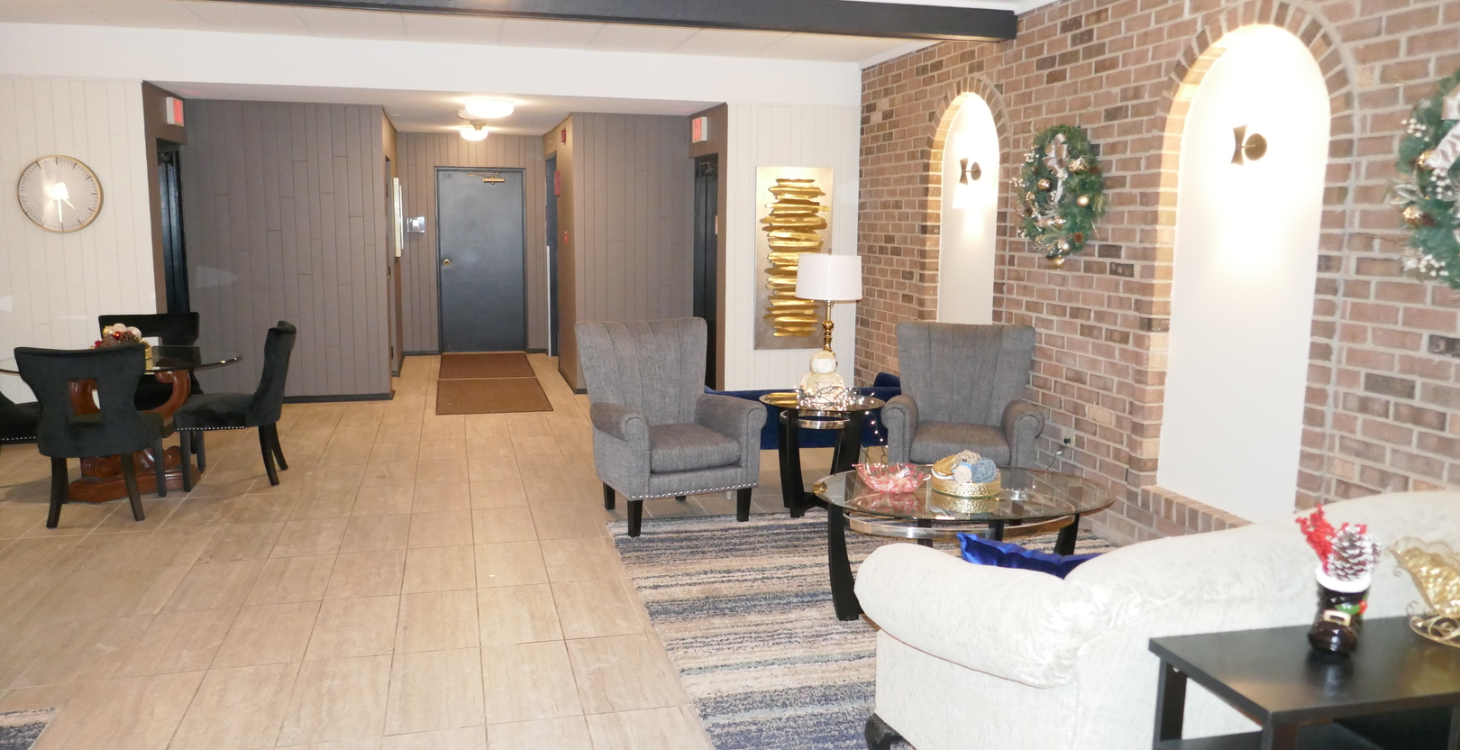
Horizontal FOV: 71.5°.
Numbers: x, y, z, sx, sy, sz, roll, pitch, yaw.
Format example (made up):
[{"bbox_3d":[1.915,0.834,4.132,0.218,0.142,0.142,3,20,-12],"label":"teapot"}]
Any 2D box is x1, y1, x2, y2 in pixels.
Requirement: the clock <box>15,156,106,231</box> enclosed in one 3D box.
[{"bbox_3d":[-4.519,-1.220,6.847,0.511,0.511,0.050,-1,9,-15],"label":"clock"}]

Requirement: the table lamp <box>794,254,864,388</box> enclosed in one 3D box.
[{"bbox_3d":[0.535,-0.273,5.575,0.371,0.803,0.371,1,9,0],"label":"table lamp"}]

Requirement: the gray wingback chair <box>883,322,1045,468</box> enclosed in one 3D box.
[{"bbox_3d":[1.275,0.254,5.587,0.810,1.000,0.760,3,9,12],"label":"gray wingback chair"}]

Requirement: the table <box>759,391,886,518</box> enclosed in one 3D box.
[{"bbox_3d":[0.496,0.446,5.535,0.685,0.608,0.685,1,9,0],"label":"table"}]

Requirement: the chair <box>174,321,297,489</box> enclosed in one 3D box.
[{"bbox_3d":[-2.876,0.159,5.948,0.600,0.920,0.540,-1,9,-17],"label":"chair"}]

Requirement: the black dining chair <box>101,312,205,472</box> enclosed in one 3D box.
[{"bbox_3d":[-3.591,0.106,6.302,0.580,0.920,0.600,-4,10,-27],"label":"black dining chair"}]

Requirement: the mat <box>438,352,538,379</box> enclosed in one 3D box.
[{"bbox_3d":[-2.606,-0.119,10.780,0.920,0.012,1.830,-1,9,-15],"label":"mat"}]

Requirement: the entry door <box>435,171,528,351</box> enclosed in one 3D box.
[{"bbox_3d":[-2.806,-1.303,11.562,0.985,2.090,0.080,-1,9,-15],"label":"entry door"}]

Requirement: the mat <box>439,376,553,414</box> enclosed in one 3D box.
[{"bbox_3d":[-2.121,0.169,9.030,0.931,0.012,1.775,-1,9,-15],"label":"mat"}]

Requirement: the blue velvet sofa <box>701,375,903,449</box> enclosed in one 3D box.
[{"bbox_3d":[0.479,0.296,6.191,1.500,0.640,0.760,-1,9,-11],"label":"blue velvet sofa"}]

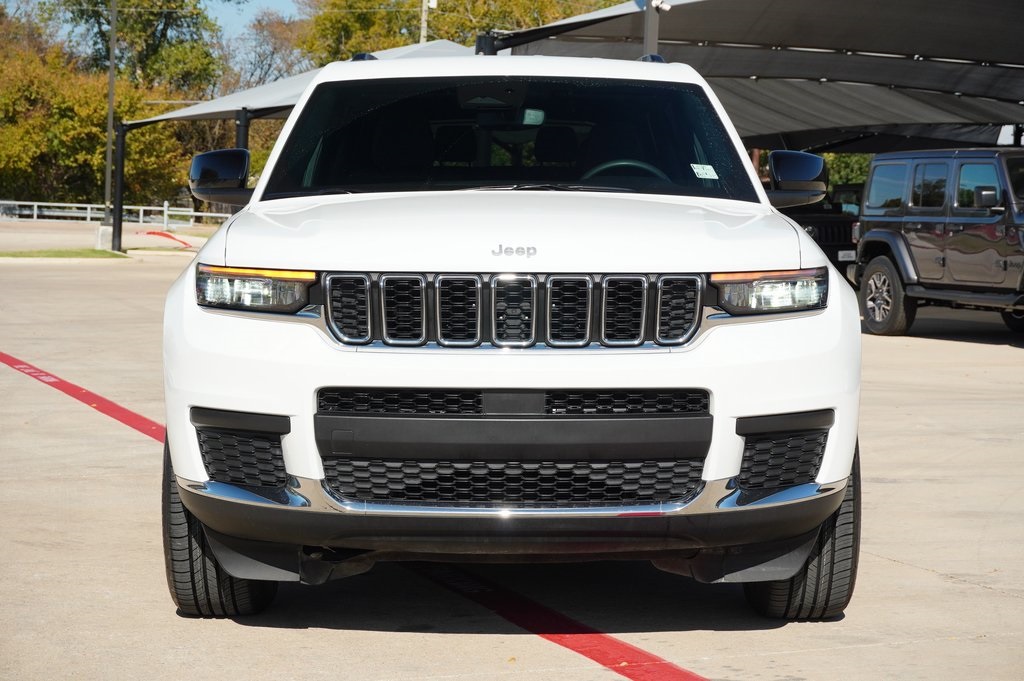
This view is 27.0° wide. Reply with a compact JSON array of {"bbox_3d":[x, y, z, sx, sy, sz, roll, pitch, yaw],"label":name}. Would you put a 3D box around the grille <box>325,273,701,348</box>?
[{"bbox_3d":[0.002,-0.077,5.365,0.952,0.190,0.121,0,3,-1],"label":"grille"}]

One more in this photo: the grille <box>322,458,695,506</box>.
[{"bbox_3d":[0.007,0.349,5.376,0.964,0.115,0.118,0,3,-1],"label":"grille"}]

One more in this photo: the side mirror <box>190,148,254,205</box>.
[{"bbox_3d":[-0.972,-0.551,7.200,0.225,0.195,0.170,0,3,-1],"label":"side mirror"}]

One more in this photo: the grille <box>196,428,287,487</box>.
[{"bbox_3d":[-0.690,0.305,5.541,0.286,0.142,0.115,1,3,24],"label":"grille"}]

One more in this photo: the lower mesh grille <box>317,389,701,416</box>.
[{"bbox_3d":[0.002,0.153,5.389,0.997,0.070,0.111,0,3,-1],"label":"lower mesh grille"}]

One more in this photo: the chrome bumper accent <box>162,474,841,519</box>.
[{"bbox_3d":[0.005,0.386,5.473,1.776,0.087,0.391,0,3,-1],"label":"chrome bumper accent"}]

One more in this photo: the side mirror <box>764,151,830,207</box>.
[{"bbox_3d":[0.954,-0.544,7.200,0.225,0.195,0.170,0,3,-1],"label":"side mirror"}]

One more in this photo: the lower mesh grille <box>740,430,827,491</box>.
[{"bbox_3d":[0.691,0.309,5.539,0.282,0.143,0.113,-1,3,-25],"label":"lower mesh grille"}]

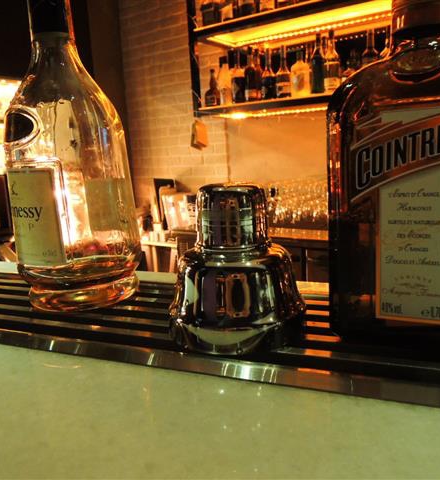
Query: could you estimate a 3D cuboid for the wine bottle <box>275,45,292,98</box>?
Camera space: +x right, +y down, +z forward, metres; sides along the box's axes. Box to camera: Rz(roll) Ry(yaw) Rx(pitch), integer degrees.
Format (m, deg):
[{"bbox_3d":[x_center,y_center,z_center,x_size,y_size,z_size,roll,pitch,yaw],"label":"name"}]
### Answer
[{"bbox_3d":[0.349,-0.914,2.437,0.079,0.284,0.079,-3,12,1],"label":"wine bottle"}]

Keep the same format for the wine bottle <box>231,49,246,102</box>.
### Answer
[{"bbox_3d":[0.106,-0.953,2.599,0.078,0.317,0.078,-3,12,1],"label":"wine bottle"}]

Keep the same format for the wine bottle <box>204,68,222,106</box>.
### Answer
[{"bbox_3d":[-0.048,-0.922,2.716,0.092,0.225,0.092,5,14,34],"label":"wine bottle"}]

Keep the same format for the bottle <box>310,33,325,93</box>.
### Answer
[{"bbox_3d":[0.512,-0.912,2.322,0.070,0.310,0.070,5,14,34],"label":"bottle"}]

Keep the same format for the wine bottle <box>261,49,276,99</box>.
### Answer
[{"bbox_3d":[0.274,-0.920,2.488,0.078,0.283,0.078,-3,12,1],"label":"wine bottle"}]

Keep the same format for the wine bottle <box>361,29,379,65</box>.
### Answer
[{"bbox_3d":[0.739,-0.878,2.170,0.080,0.282,0.080,5,14,34],"label":"wine bottle"}]

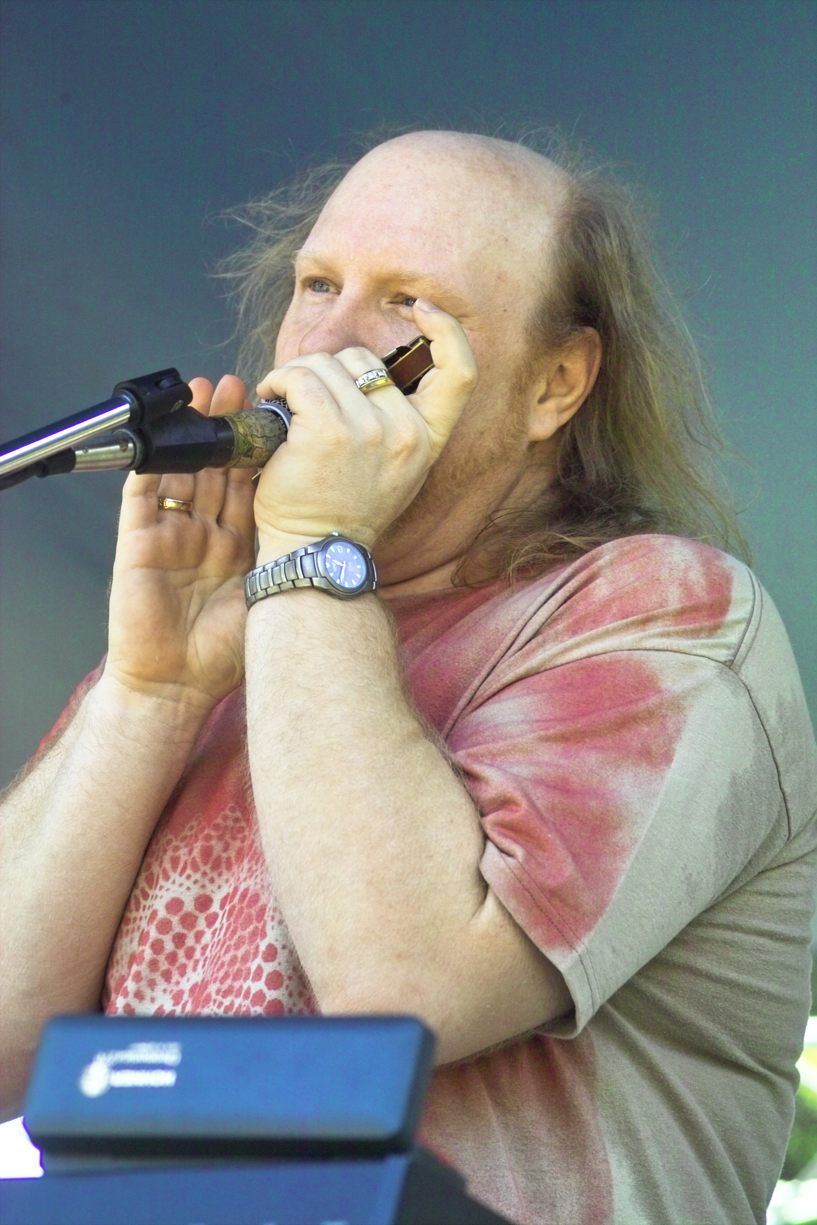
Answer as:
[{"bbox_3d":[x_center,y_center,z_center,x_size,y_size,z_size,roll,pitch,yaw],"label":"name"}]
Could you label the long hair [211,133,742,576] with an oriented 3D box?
[{"bbox_3d":[0.045,-0.153,3.600,0.270,0.270,0.230,-5,-15,40],"label":"long hair"}]

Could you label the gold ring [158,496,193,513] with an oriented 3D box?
[{"bbox_3d":[-0.134,-0.062,3.500,0.021,0.006,0.021,6,0,0],"label":"gold ring"}]

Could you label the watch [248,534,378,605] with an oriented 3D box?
[{"bbox_3d":[-0.055,-0.022,3.480,0.068,0.040,0.059,-18,0,-38],"label":"watch"}]

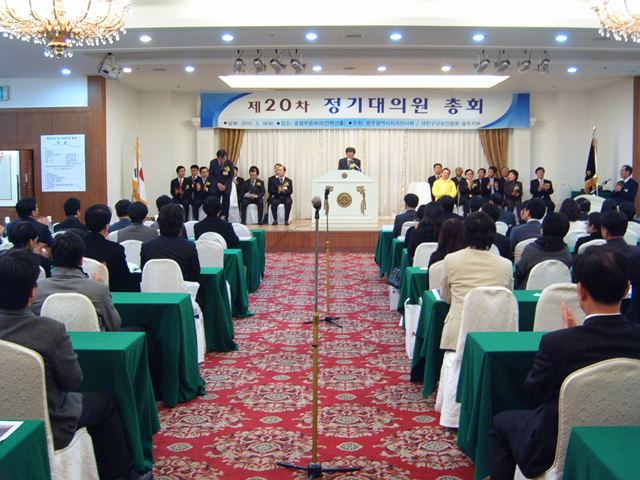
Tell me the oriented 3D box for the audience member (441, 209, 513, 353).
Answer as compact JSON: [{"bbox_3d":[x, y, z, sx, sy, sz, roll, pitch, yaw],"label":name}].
[{"bbox_3d":[1.099,0.487,4.655,0.520,1.330,0.750,-1,6,-4],"label":"audience member"}]

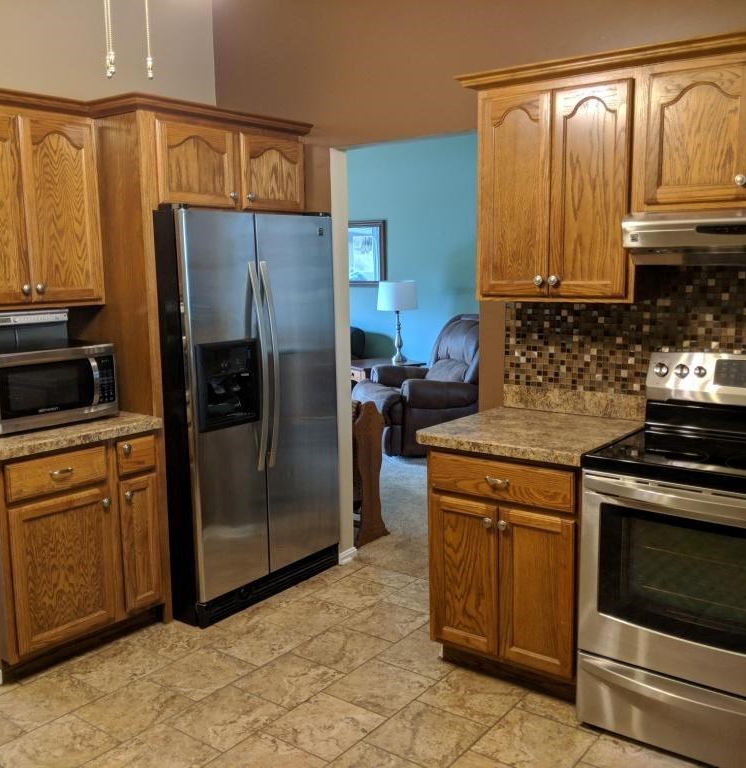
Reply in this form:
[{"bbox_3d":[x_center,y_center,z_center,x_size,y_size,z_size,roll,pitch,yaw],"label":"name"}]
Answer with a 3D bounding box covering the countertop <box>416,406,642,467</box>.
[{"bbox_3d":[0.613,0.182,3.019,0.620,0.039,0.652,6,11,37],"label":"countertop"}]

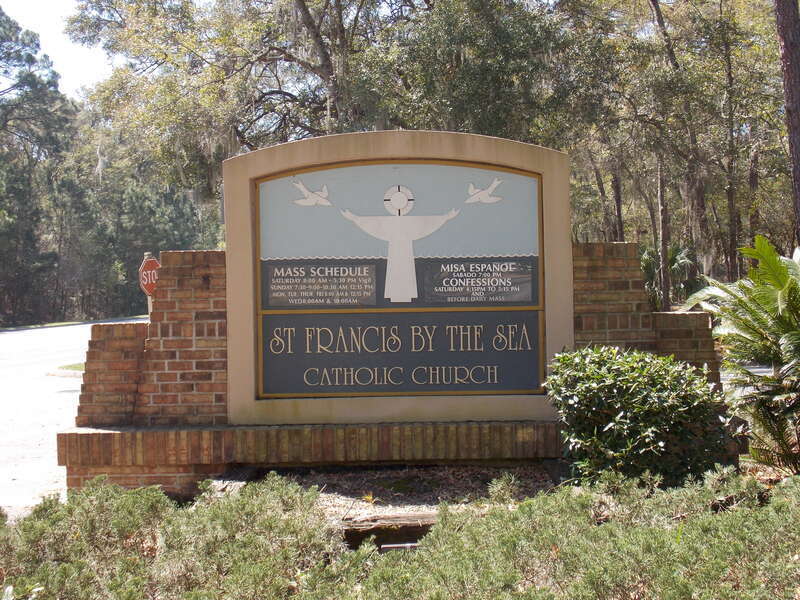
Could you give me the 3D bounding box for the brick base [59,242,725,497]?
[{"bbox_3d":[0.010,0.400,6.820,4.120,1.500,0.950,-1,0,3],"label":"brick base"}]

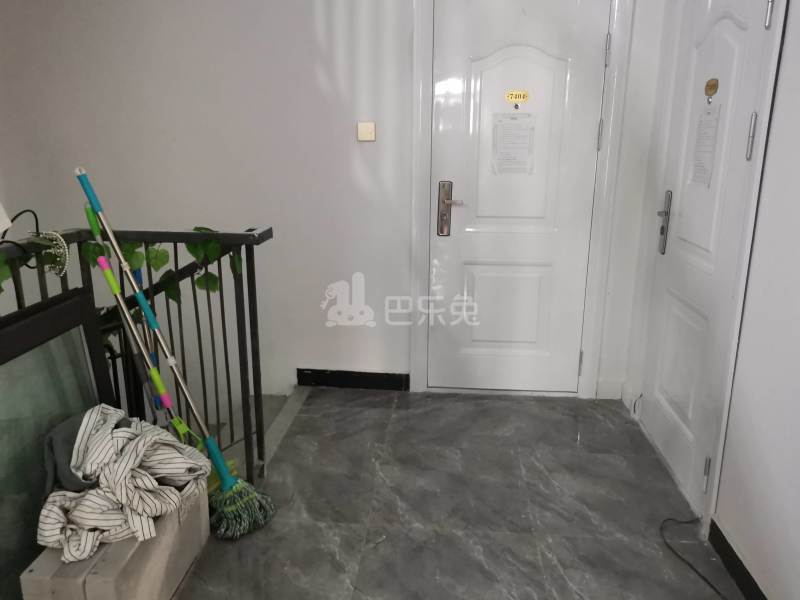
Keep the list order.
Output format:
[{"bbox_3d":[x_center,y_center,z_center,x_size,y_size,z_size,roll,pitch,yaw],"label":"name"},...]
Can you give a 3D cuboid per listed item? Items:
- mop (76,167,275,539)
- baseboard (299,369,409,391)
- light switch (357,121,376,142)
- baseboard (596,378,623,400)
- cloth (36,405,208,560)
[{"bbox_3d":[-0.846,0.172,2.216,0.230,1.416,0.200,-25,1,11],"label":"mop"},{"bbox_3d":[-0.255,0.439,3.406,0.625,0.102,0.015,1,15,5],"label":"baseboard"},{"bbox_3d":[-0.164,-0.830,3.071,0.087,0.090,0.014,1,15,5],"label":"light switch"},{"bbox_3d":[1.111,0.473,3.291,0.131,0.113,0.015,1,15,5],"label":"baseboard"},{"bbox_3d":[-0.830,0.511,1.866,0.380,0.280,0.520,1,15,5],"label":"cloth"}]

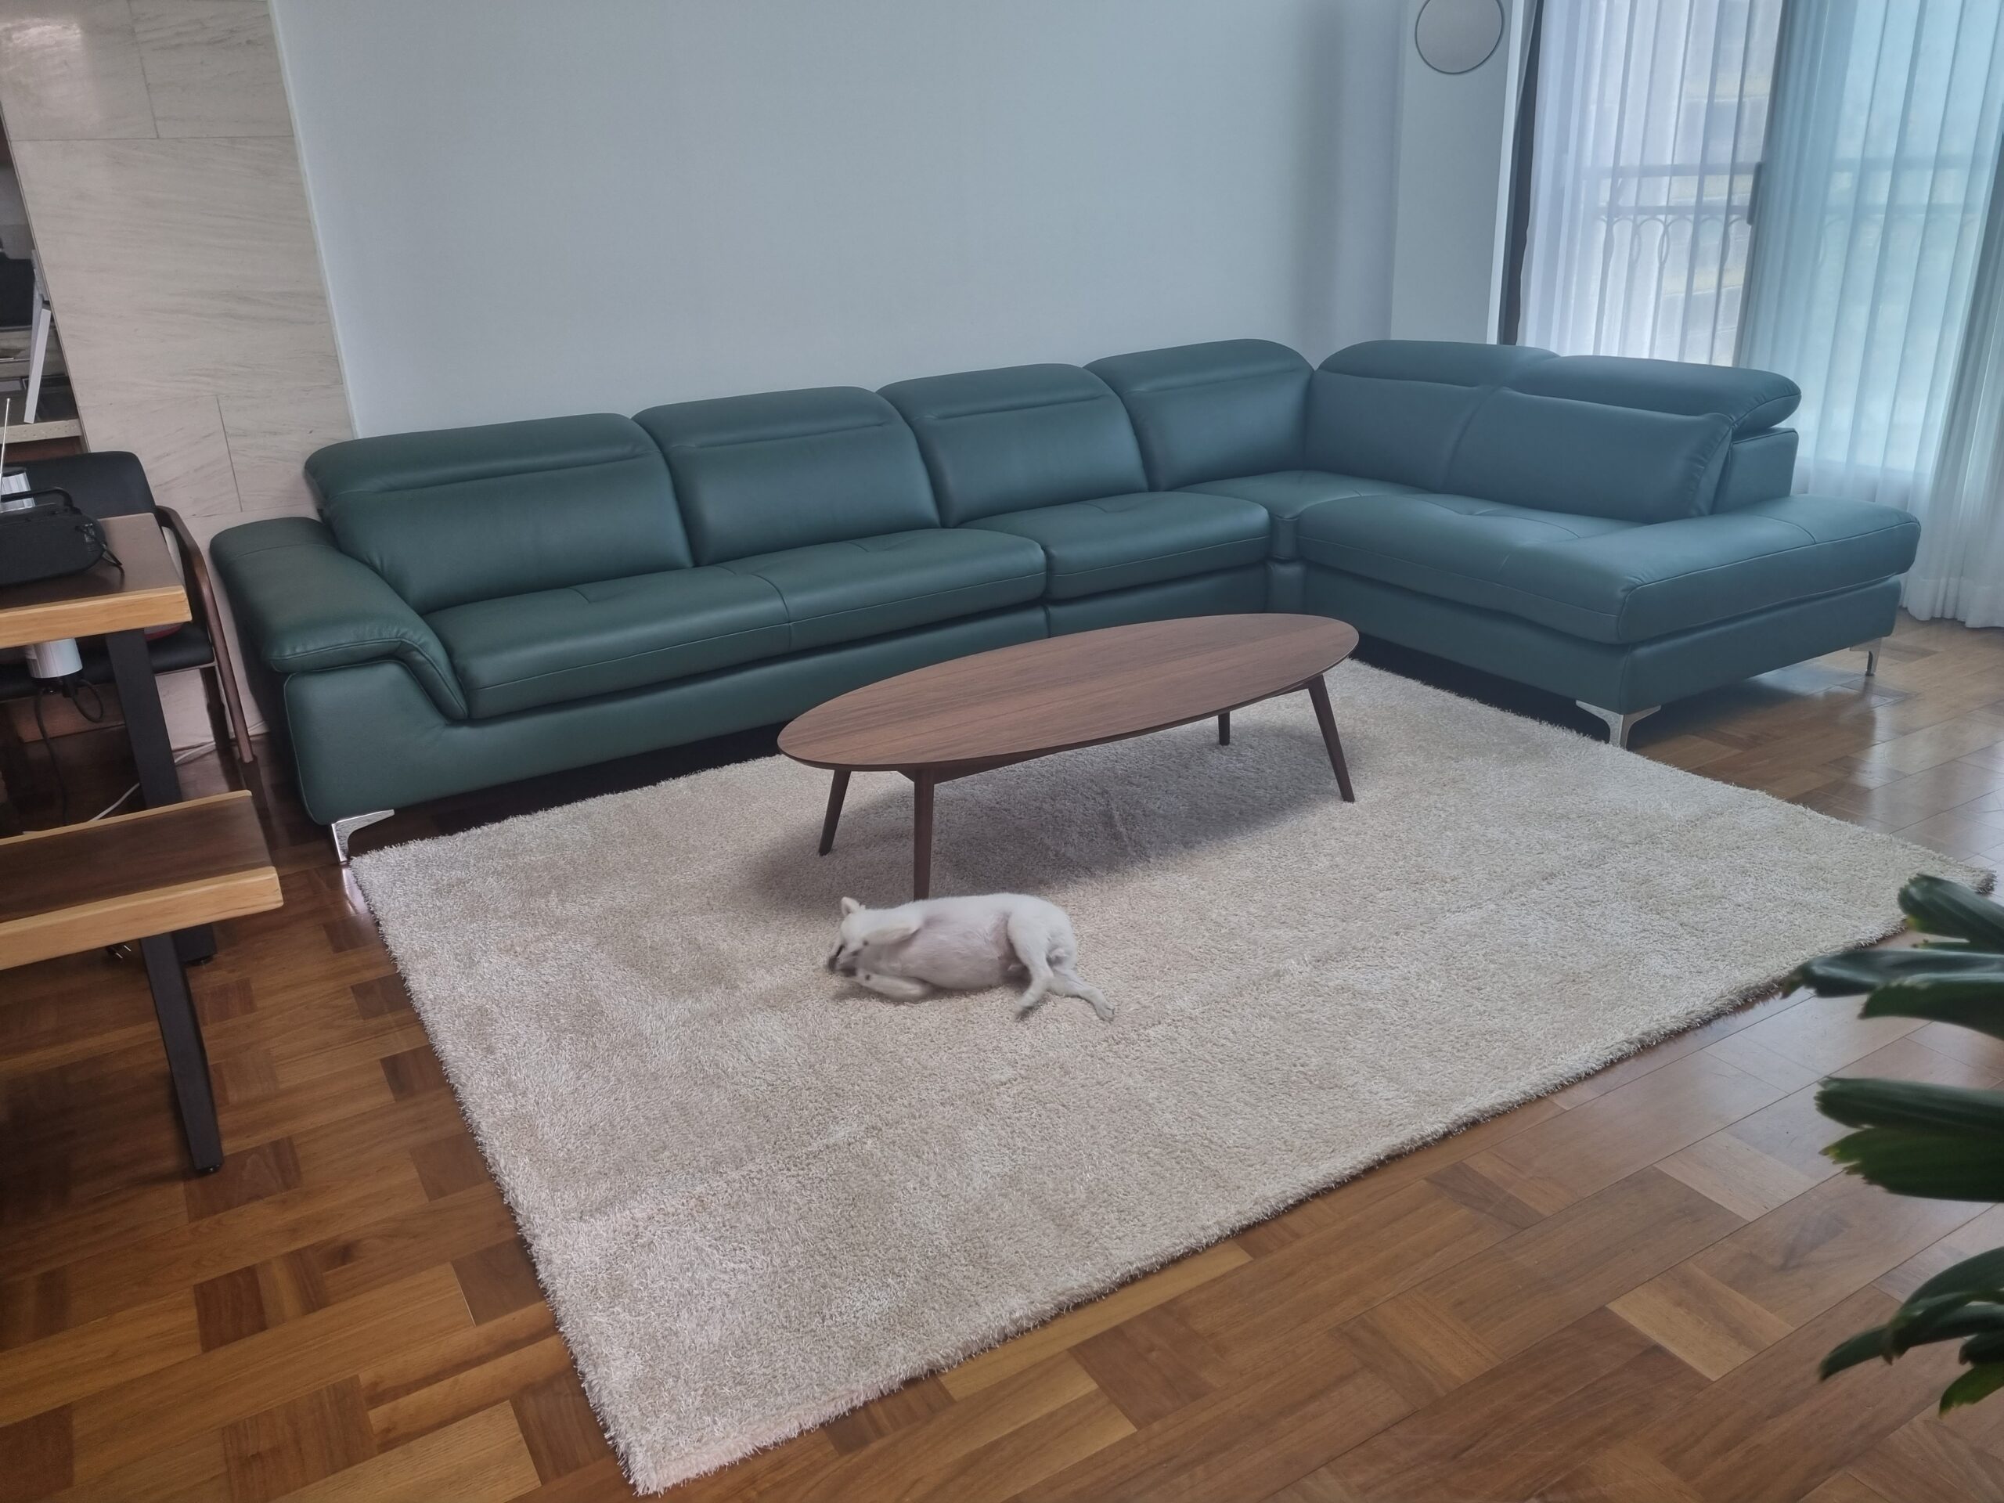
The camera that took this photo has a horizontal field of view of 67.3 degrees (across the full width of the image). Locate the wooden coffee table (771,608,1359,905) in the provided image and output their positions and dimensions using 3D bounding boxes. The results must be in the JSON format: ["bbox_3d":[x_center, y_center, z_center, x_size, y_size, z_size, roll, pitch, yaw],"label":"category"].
[{"bbox_3d":[0.194,0.016,3.223,1.410,0.355,0.620,-14,24,-29],"label":"wooden coffee table"}]

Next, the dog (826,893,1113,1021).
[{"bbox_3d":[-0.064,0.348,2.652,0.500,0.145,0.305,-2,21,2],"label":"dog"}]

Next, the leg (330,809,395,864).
[{"bbox_3d":[-1.431,0.171,3.373,0.133,0.098,0.133,-14,24,-28],"label":"leg"}]

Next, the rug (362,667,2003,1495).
[{"bbox_3d":[0.234,0.247,3.103,2.680,0.030,2.040,-14,24,-28],"label":"rug"}]

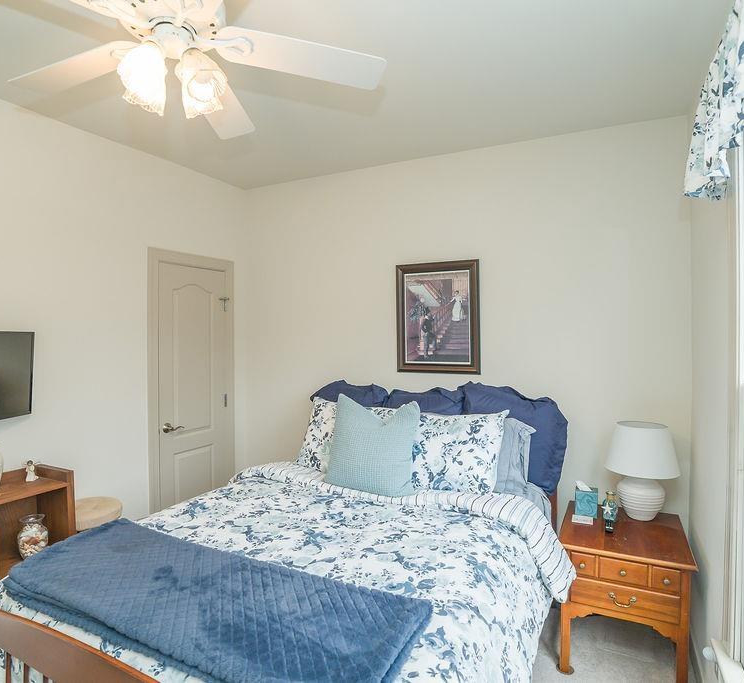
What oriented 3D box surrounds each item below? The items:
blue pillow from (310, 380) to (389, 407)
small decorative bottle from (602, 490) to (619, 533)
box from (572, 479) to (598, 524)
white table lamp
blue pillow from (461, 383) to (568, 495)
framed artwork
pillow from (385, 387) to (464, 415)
[{"bbox_3d":[-0.140,0.600,3.155,0.610,0.600,0.200,0,-11,24],"label":"blue pillow"},{"bbox_3d":[1.183,0.842,2.250,0.068,0.180,0.068,0,1,24],"label":"small decorative bottle"},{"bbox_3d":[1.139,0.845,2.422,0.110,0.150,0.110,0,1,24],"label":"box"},{"bbox_3d":[1.420,0.676,2.395,0.345,0.485,0.345,0,1,24],"label":"white table lamp"},{"bbox_3d":[0.817,0.577,2.680,0.600,0.610,0.190,1,-11,27],"label":"blue pillow"},{"bbox_3d":[0.455,-0.166,3.100,0.588,0.760,0.030,0,1,24],"label":"framed artwork"},{"bbox_3d":[0.323,0.605,2.931,0.600,0.600,0.200,0,-11,24],"label":"pillow"}]

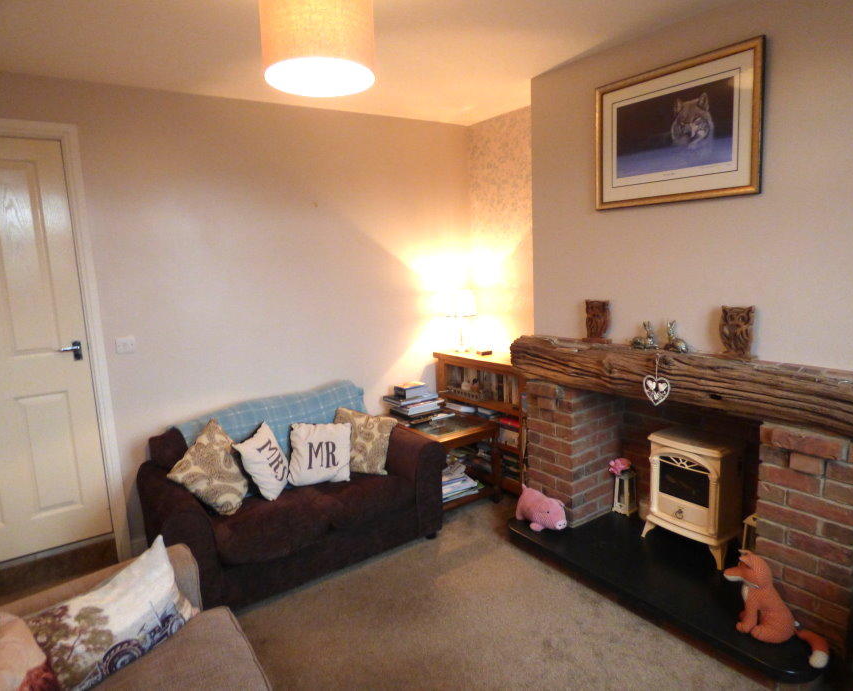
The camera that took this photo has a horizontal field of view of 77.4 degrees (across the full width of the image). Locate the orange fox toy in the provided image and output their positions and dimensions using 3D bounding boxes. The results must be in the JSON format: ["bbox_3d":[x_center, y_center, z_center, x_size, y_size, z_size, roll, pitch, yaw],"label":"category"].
[{"bbox_3d":[1.284,0.940,1.960,0.330,0.300,0.190,4,11,36],"label":"orange fox toy"}]

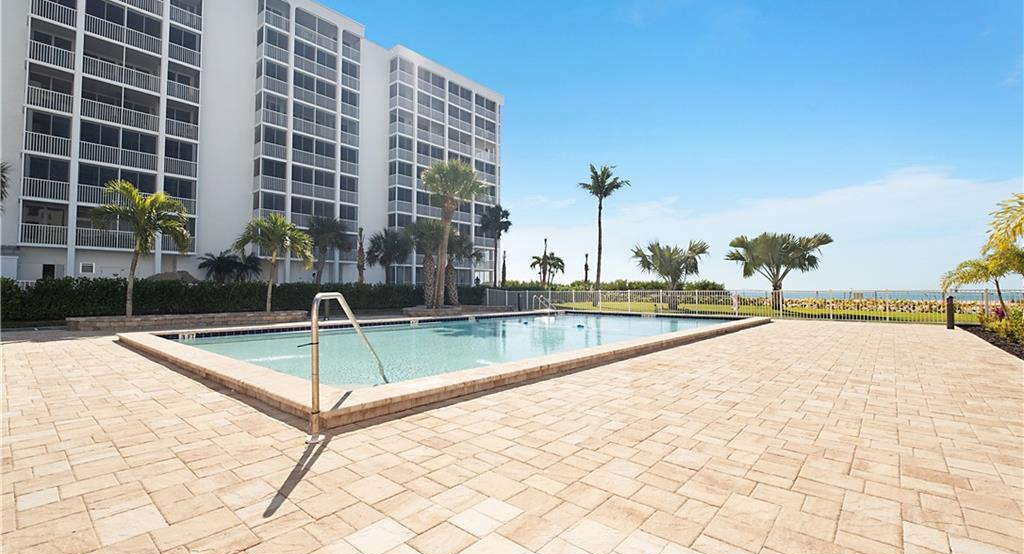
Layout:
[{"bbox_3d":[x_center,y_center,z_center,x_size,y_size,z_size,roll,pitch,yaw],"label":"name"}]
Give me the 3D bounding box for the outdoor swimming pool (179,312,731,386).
[{"bbox_3d":[0.220,1.745,13.097,9.300,0.600,16.100,-2,-3,41],"label":"outdoor swimming pool"}]

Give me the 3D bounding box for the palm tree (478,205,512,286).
[{"bbox_3d":[-1.470,-2.051,38.095,3.100,8.900,3.000,0,-2,0],"label":"palm tree"}]

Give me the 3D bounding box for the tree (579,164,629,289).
[{"bbox_3d":[6.536,-3.108,31.628,3.700,10.560,3.600,0,-2,0],"label":"tree"}]

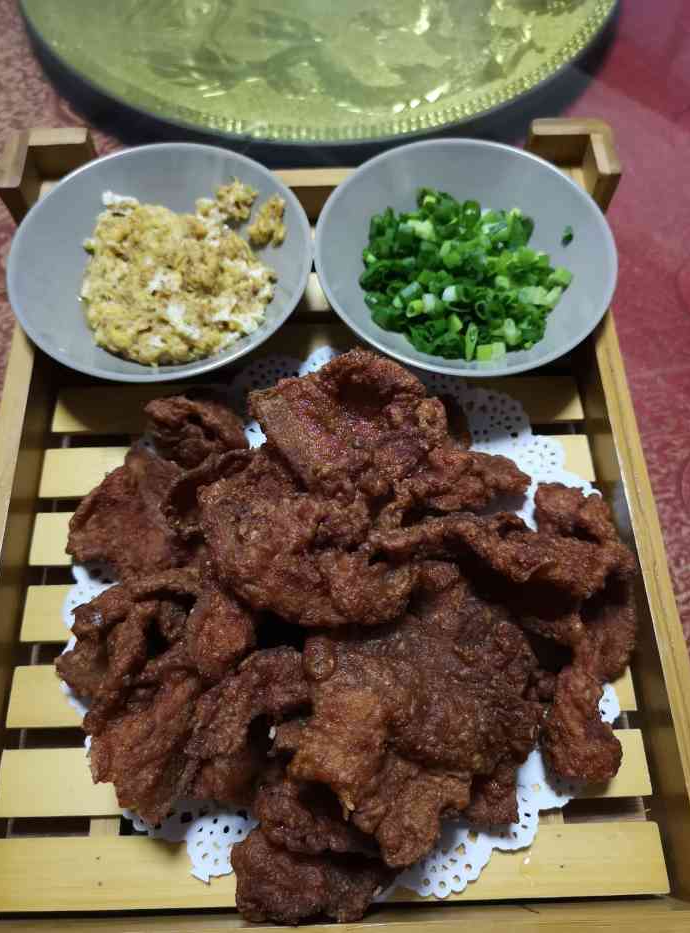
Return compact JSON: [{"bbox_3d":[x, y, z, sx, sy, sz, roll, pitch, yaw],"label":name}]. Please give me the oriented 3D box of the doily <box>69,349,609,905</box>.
[{"bbox_3d":[-0.001,0.048,0.298,0.227,0.007,0.227,-1,66,-1],"label":"doily"}]

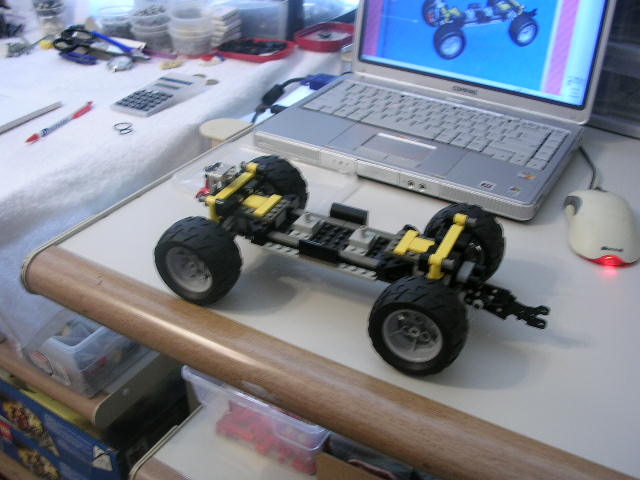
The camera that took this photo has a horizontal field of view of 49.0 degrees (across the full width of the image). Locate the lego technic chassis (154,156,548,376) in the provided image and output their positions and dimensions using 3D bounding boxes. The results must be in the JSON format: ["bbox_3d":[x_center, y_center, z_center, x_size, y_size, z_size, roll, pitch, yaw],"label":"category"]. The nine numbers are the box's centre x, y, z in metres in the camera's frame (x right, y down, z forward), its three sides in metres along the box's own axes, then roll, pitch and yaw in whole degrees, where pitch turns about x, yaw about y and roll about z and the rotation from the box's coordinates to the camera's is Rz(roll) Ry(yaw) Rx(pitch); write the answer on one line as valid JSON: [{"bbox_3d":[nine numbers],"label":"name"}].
[{"bbox_3d":[0.031,0.010,0.577,0.312,0.083,0.161,16,34,19],"label":"lego technic chassis"}]

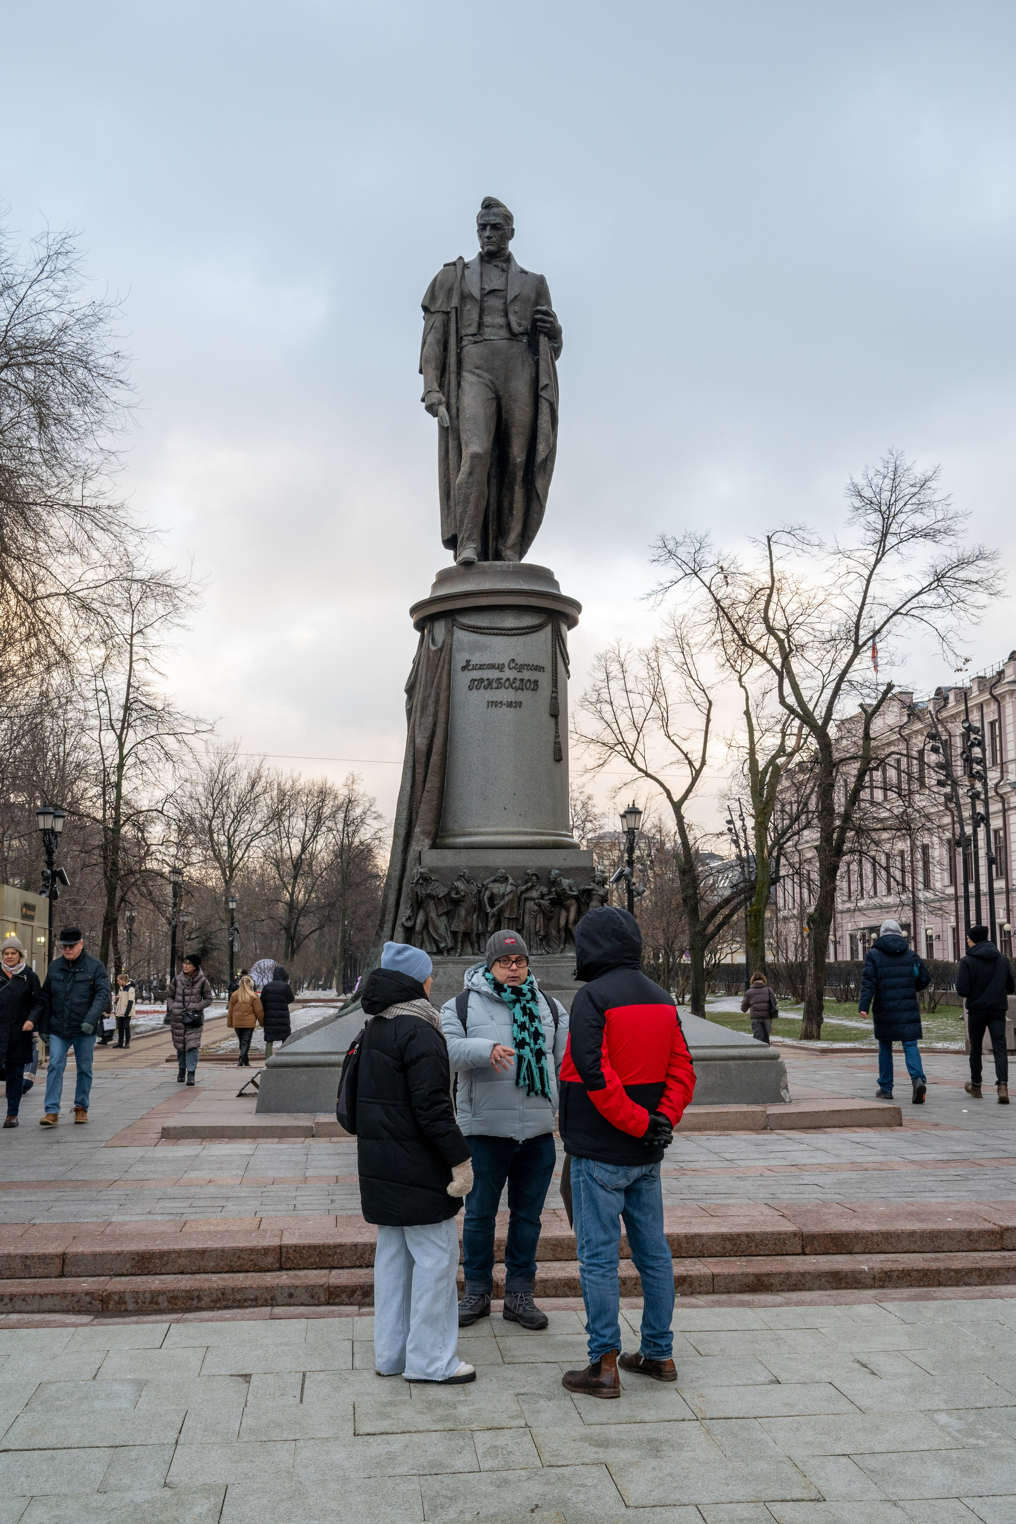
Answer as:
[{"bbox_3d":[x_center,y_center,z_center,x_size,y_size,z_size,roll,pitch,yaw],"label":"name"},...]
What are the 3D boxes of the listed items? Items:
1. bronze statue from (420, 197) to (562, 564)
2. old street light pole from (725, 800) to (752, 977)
[{"bbox_3d":[-0.187,-4.271,16.653,1.620,4.440,1.350,-1,-8,0],"label":"bronze statue"},{"bbox_3d":[7.883,4.936,50.545,1.000,7.450,0.900,-3,-9,18],"label":"old street light pole"}]

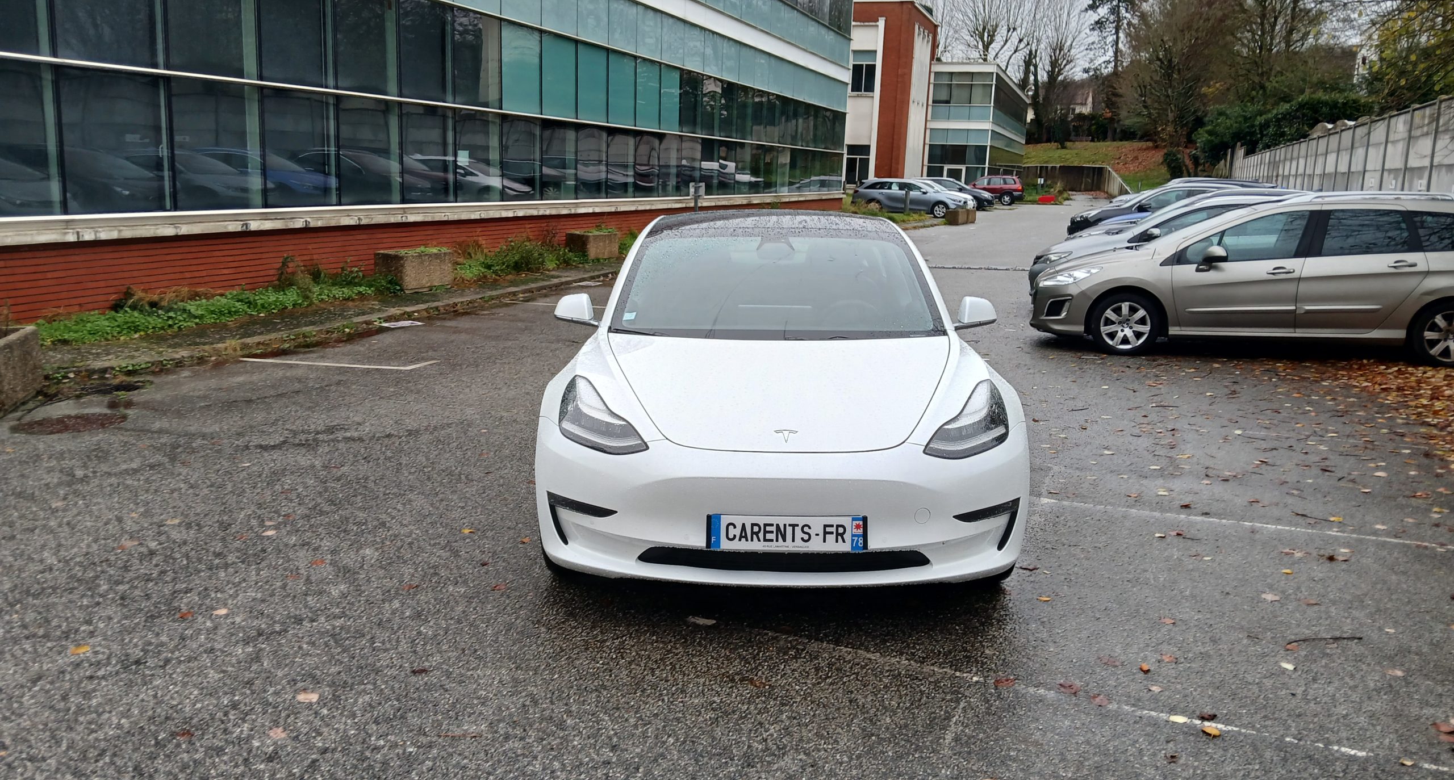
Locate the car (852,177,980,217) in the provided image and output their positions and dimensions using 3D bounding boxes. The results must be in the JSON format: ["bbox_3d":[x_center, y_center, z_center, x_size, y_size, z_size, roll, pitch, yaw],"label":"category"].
[{"bbox_3d":[7.246,-7.684,43.435,4.600,1.470,1.800,6,12,18],"label":"car"}]

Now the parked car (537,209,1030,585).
[{"bbox_3d":[0.243,-0.261,5.856,1.860,1.443,4.690,1,11,1],"label":"parked car"}]

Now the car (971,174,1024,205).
[{"bbox_3d":[14.944,-11.372,61.979,4.150,1.660,1.700,6,12,18],"label":"car"}]

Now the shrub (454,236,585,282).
[{"bbox_3d":[-3.156,-2.144,16.842,0.900,0.580,2.600,6,12,18],"label":"shrub"}]

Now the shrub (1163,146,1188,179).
[{"bbox_3d":[27.117,-13.730,66.000,1.440,2.030,1.440,6,12,18],"label":"shrub"}]

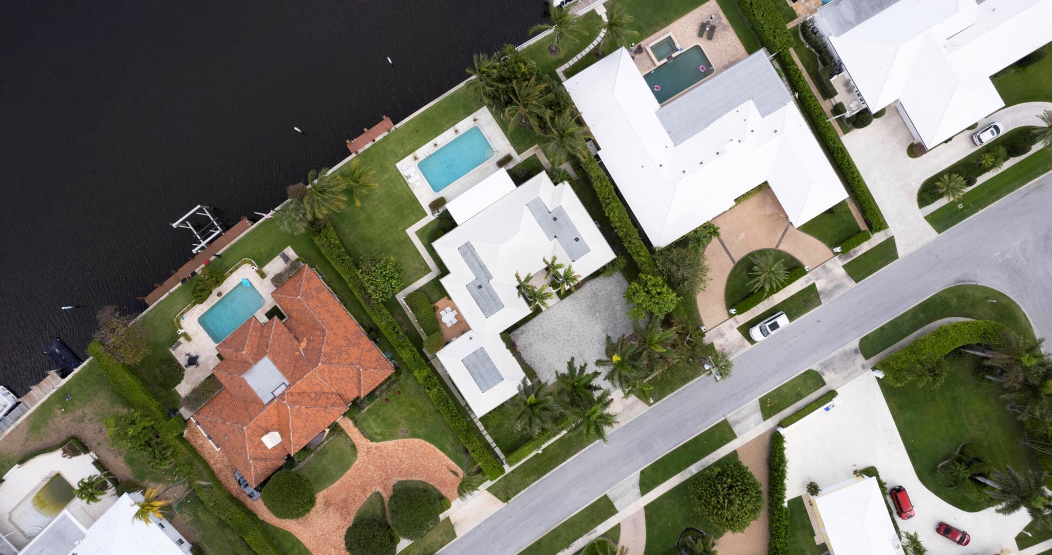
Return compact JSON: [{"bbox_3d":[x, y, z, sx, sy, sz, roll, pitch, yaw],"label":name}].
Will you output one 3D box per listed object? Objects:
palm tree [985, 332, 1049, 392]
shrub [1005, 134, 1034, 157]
[{"bbox_3d":[59.200,9.900,81.200,6.500,12.600,6.800,0,90,0],"label":"palm tree"},{"bbox_3d":[63.697,-16.932,83.288,3.400,1.400,2.120,-27,91,0],"label":"shrub"}]

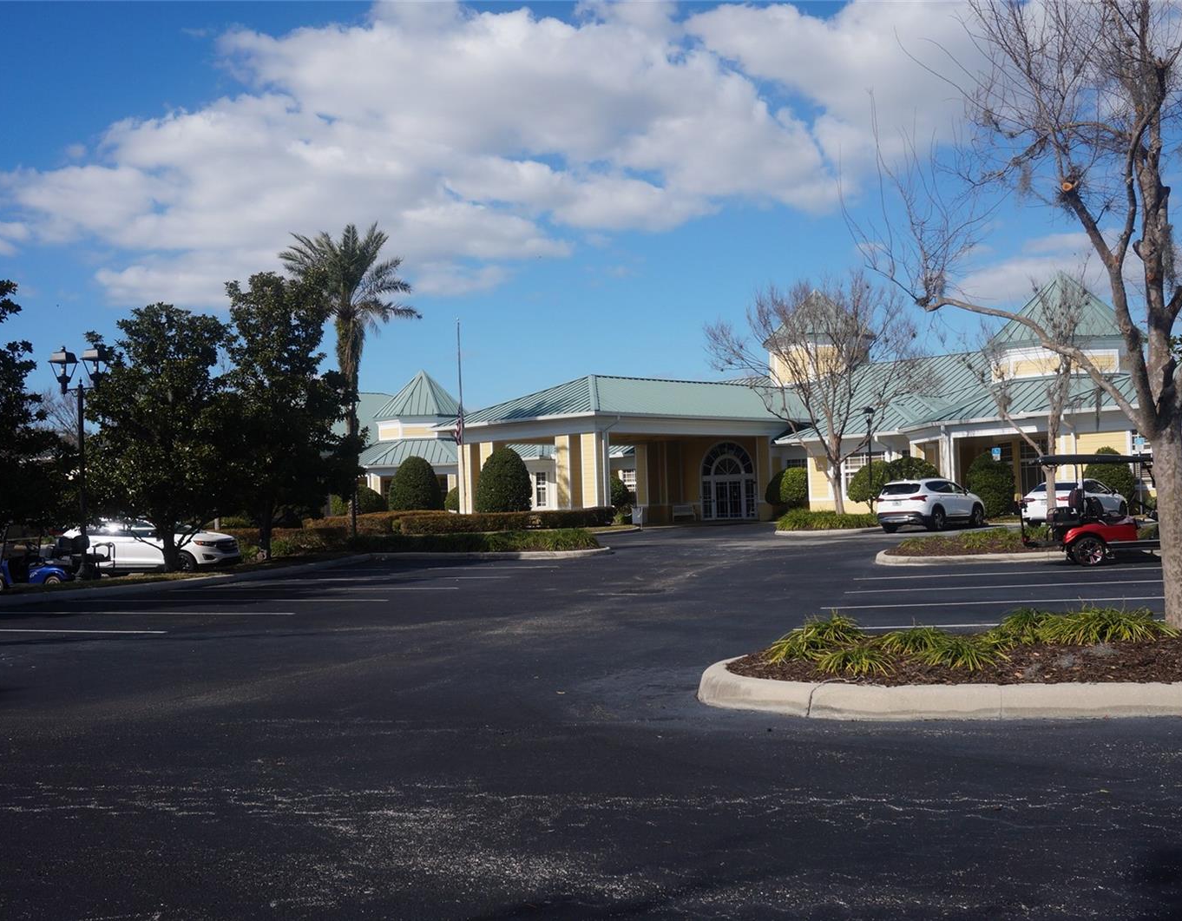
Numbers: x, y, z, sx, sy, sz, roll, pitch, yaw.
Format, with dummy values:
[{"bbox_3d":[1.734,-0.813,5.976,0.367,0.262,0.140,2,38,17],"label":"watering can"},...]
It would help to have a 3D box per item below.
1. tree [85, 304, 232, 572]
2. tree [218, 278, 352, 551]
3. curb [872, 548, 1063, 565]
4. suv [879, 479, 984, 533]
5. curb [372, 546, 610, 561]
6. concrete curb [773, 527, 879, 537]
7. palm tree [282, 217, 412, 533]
[{"bbox_3d":[-10.578,-0.530,32.000,3.600,6.520,3.600,-2,-2,0],"label":"tree"},{"bbox_3d":[-8.189,-1.214,35.300,3.500,7.640,3.500,-2,-2,0],"label":"tree"},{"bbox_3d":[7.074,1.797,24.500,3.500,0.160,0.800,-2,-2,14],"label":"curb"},{"bbox_3d":[11.600,1.520,44.400,1.900,1.700,4.760,-4,-3,42],"label":"suv"},{"bbox_3d":[-2.759,2.607,36.800,7.000,0.160,0.900,-3,-2,22],"label":"curb"},{"bbox_3d":[8.034,2.443,45.000,3.900,0.160,1.100,-1,-2,-15],"label":"concrete curb"},{"bbox_3d":[-9.300,-3.128,50.000,5.200,11.930,5.200,-2,-2,0],"label":"palm tree"}]

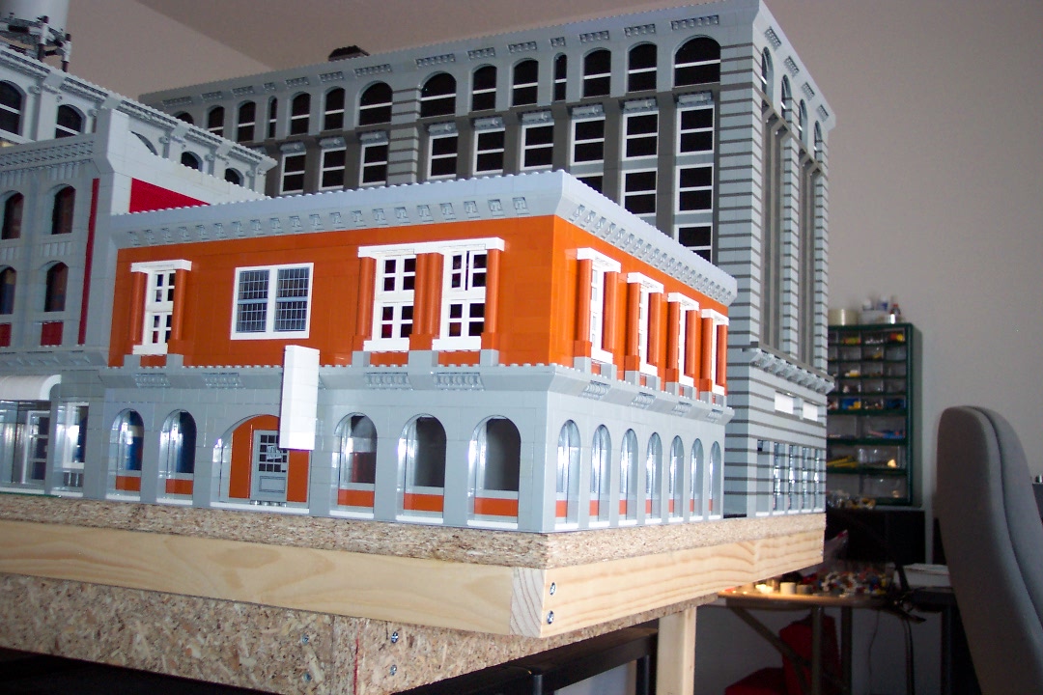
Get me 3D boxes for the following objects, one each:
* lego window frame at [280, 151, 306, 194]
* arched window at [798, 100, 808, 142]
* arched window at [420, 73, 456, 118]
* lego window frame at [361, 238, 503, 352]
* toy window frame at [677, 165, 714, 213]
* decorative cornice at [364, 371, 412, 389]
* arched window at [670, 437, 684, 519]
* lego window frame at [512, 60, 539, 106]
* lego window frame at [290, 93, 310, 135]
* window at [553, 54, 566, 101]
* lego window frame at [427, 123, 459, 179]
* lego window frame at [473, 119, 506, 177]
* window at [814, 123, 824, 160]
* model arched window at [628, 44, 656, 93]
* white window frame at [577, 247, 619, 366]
[{"bbox_3d":[-0.260,-0.202,1.275,0.040,0.048,0.009,-1,-7,27],"label":"lego window frame"},{"bbox_3d":[0.309,-0.250,1.223,0.009,0.048,0.046,-1,-7,27],"label":"arched window"},{"bbox_3d":[-0.088,-0.269,1.182,0.048,0.051,0.010,-1,-7,27],"label":"arched window"},{"bbox_3d":[-0.054,-0.029,0.657,0.096,0.064,0.014,-1,-7,27],"label":"lego window frame"},{"bbox_3d":[0.167,-0.151,1.047,0.040,0.047,0.008,-1,-7,27],"label":"toy window frame"},{"bbox_3d":[-0.079,0.020,0.652,0.032,0.010,0.008,-1,-7,27],"label":"decorative cornice"},{"bbox_3d":[0.111,0.096,0.810,0.008,0.062,0.032,-1,-7,27],"label":"arched window"},{"bbox_3d":[0.005,-0.270,1.135,0.032,0.051,0.010,-1,-7,27],"label":"lego window frame"},{"bbox_3d":[-0.252,-0.266,1.265,0.032,0.051,0.010,-1,-7,27],"label":"lego window frame"},{"bbox_3d":[0.040,-0.271,1.110,0.016,0.052,0.009,-1,-7,27],"label":"window"},{"bbox_3d":[-0.083,-0.213,1.190,0.038,0.058,0.010,-1,-7,27],"label":"lego window frame"},{"bbox_3d":[-0.033,-0.213,1.165,0.038,0.058,0.010,-1,-7,27],"label":"lego window frame"},{"bbox_3d":[0.345,-0.241,1.294,0.009,0.048,0.046,-1,-7,27],"label":"window"},{"bbox_3d":[0.121,-0.275,1.086,0.032,0.050,0.009,-1,-7,26],"label":"model arched window"},{"bbox_3d":[0.044,-0.023,0.663,0.012,0.064,0.048,-1,-7,27],"label":"white window frame"}]

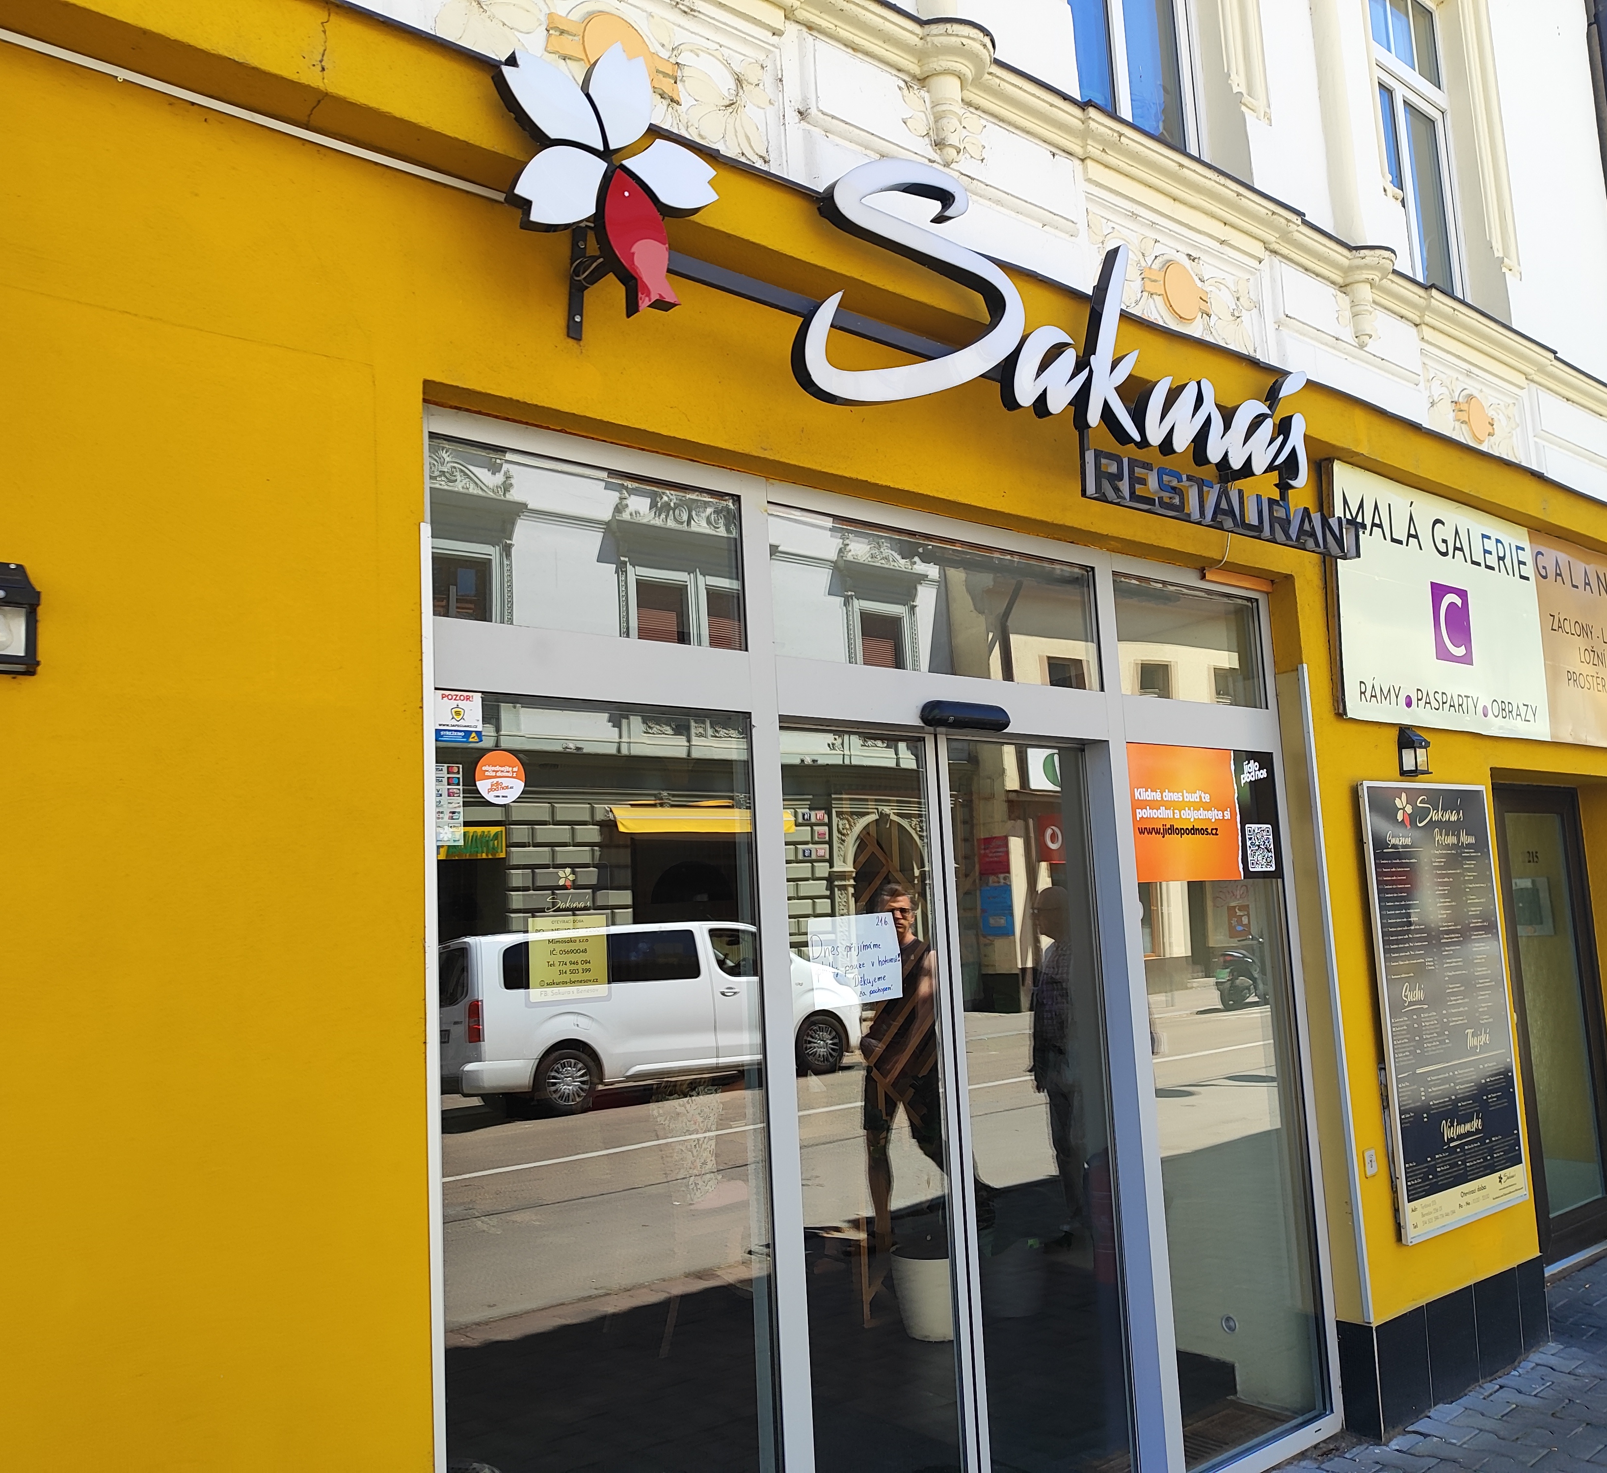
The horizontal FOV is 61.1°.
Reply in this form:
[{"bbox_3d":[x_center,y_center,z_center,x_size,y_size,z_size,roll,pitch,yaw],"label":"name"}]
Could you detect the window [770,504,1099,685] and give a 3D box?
[{"bbox_3d":[0.370,-0.332,3.523,1.190,0.359,0.060,3,-10,-39],"label":"window"}]

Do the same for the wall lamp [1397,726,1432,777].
[{"bbox_3d":[2.111,0.051,4.688,0.119,0.169,0.065,3,-10,-39],"label":"wall lamp"}]

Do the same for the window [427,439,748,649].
[{"bbox_3d":[-0.441,-0.385,2.857,0.759,0.364,0.060,3,-10,-39],"label":"window"}]

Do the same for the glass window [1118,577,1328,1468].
[{"bbox_3d":[1.237,0.776,4.054,0.762,2.499,0.060,3,-10,-39],"label":"glass window"}]

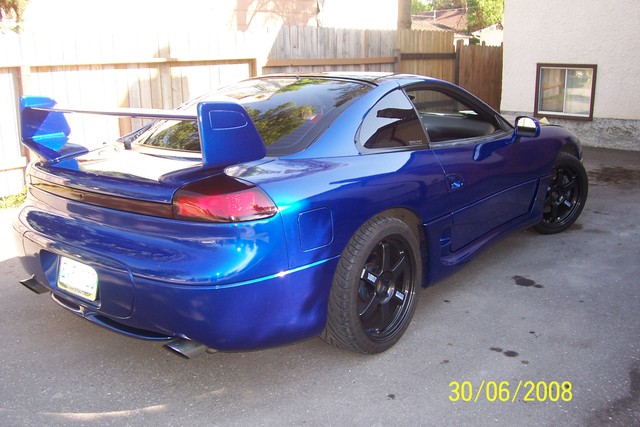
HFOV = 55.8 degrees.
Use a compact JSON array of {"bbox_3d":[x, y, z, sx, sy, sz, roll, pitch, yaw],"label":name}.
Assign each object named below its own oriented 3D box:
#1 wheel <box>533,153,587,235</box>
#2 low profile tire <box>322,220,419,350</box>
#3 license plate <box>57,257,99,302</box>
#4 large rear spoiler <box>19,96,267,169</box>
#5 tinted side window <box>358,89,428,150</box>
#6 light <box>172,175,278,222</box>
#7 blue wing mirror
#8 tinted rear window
[{"bbox_3d":[1.821,-0.175,4.843,0.644,0.644,0.250,-9,16,-26],"label":"wheel"},{"bbox_3d":[0.237,0.346,2.954,0.250,0.644,0.644,7,16,39],"label":"low profile tire"},{"bbox_3d":[-1.043,0.280,2.601,0.305,0.155,0.020,10,6,38],"label":"license plate"},{"bbox_3d":[-0.841,-0.350,2.715,1.370,0.330,0.360,10,18,38],"label":"large rear spoiler"},{"bbox_3d":[0.344,-0.471,3.061,0.630,0.330,0.100,-14,-16,-42],"label":"tinted side window"},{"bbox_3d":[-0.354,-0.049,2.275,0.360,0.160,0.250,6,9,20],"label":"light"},{"bbox_3d":[1.345,-0.559,3.923,0.190,0.150,0.120,10,18,38],"label":"blue wing mirror"},{"bbox_3d":[-0.338,-0.562,3.302,1.150,0.140,0.990,10,37,38],"label":"tinted rear window"}]

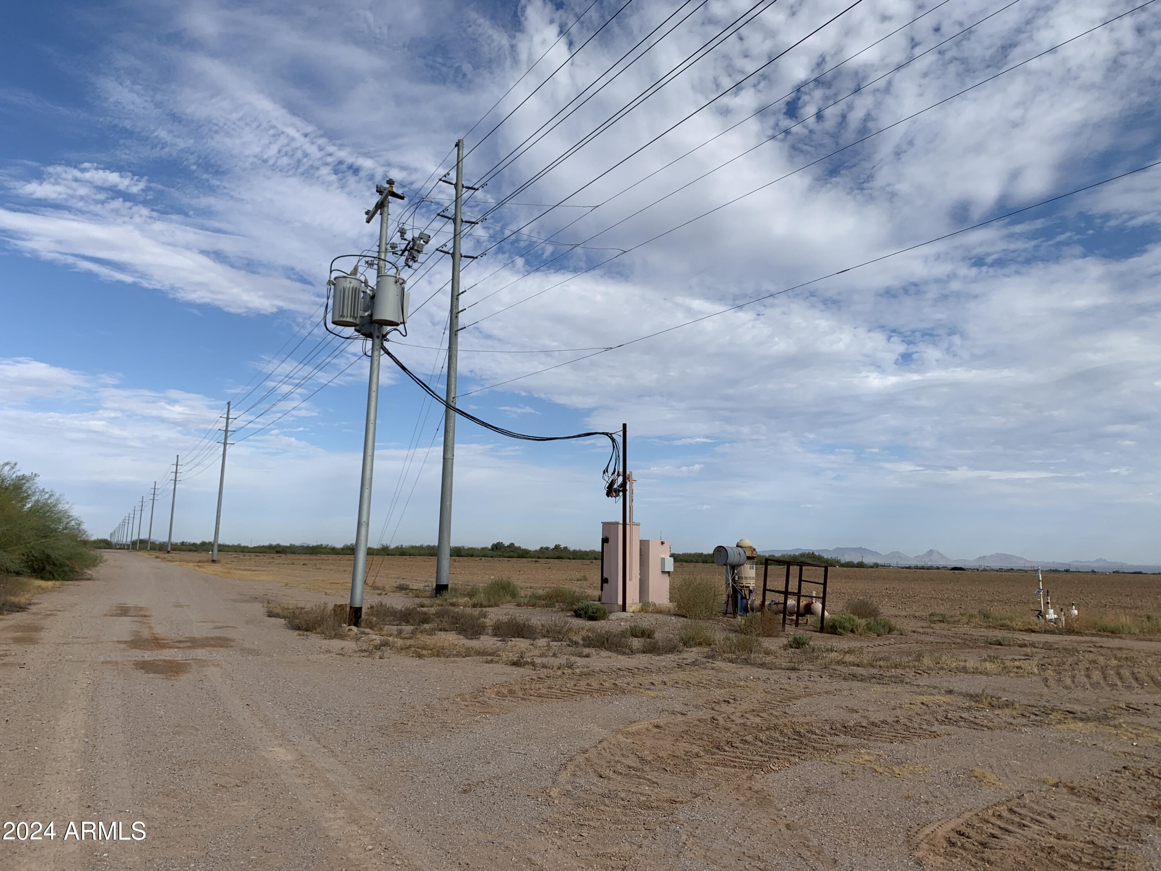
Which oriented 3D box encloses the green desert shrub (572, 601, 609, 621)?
[{"bbox_3d":[0.262,4.528,22.529,0.885,0.473,0.776,1,-8,0],"label":"green desert shrub"}]

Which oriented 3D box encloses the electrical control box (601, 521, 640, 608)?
[{"bbox_3d":[1.220,3.778,25.710,0.720,2.401,0.860,5,-9,-28],"label":"electrical control box"}]

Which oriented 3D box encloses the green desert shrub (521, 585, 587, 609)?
[{"bbox_3d":[-0.794,4.927,26.594,1.955,0.661,1.411,1,-8,0],"label":"green desert shrub"}]

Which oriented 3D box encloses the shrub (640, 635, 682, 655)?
[{"bbox_3d":[1.445,3.719,15.526,0.742,0.310,0.705,1,-8,0],"label":"shrub"}]

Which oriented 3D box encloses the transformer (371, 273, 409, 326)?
[{"bbox_3d":[-4.340,-3.094,19.965,0.700,1.080,0.740,1,-8,0],"label":"transformer"}]

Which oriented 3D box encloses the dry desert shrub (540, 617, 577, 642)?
[{"bbox_3d":[-0.408,3.746,16.907,0.715,0.450,0.627,1,-8,0],"label":"dry desert shrub"}]

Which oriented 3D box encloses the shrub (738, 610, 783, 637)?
[{"bbox_3d":[4.056,4.207,19.596,0.957,0.558,0.909,1,-8,0],"label":"shrub"}]

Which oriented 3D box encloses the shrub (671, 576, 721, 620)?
[{"bbox_3d":[3.232,4.522,24.372,1.415,1.196,1.344,1,-8,0],"label":"shrub"}]

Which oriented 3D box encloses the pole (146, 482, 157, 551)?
[{"bbox_3d":[-117.823,22.466,239.985,0.500,19.128,0.500,1,-8,0],"label":"pole"}]

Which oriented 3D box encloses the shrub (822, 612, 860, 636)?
[{"bbox_3d":[6.042,4.358,20.238,0.862,0.518,0.819,1,-8,0],"label":"shrub"}]

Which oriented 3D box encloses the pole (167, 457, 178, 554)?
[{"bbox_3d":[-78.347,13.148,167.800,2.100,18.916,0.500,5,-9,-28],"label":"pole"}]

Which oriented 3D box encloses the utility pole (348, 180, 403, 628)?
[{"bbox_3d":[-4.850,-0.845,20.317,0.800,10.300,2.200,5,-9,-28],"label":"utility pole"}]

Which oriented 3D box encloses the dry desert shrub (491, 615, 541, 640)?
[{"bbox_3d":[-1.272,3.790,17.315,0.959,0.440,0.742,1,-8,0],"label":"dry desert shrub"}]

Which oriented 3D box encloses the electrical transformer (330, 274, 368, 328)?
[{"bbox_3d":[-5.290,-3.091,19.946,0.720,1.050,0.640,4,-8,-17],"label":"electrical transformer"}]

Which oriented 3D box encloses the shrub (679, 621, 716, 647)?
[{"bbox_3d":[2.203,3.730,16.415,0.711,0.452,0.623,1,-8,0],"label":"shrub"}]

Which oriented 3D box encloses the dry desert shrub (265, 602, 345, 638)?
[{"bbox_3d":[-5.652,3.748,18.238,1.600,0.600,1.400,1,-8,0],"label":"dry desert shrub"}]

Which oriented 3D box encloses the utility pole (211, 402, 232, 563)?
[{"bbox_3d":[-42.811,5.405,103.945,0.500,19.128,0.500,1,-8,0],"label":"utility pole"}]

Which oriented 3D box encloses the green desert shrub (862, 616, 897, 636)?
[{"bbox_3d":[6.739,4.285,19.648,0.772,0.427,0.716,1,-8,0],"label":"green desert shrub"}]

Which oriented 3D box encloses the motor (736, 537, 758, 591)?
[{"bbox_3d":[4.837,3.730,25.342,0.640,1.565,0.640,1,-8,0],"label":"motor"}]

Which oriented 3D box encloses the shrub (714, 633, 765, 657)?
[{"bbox_3d":[2.812,3.688,15.407,0.896,0.397,0.851,1,-8,0],"label":"shrub"}]

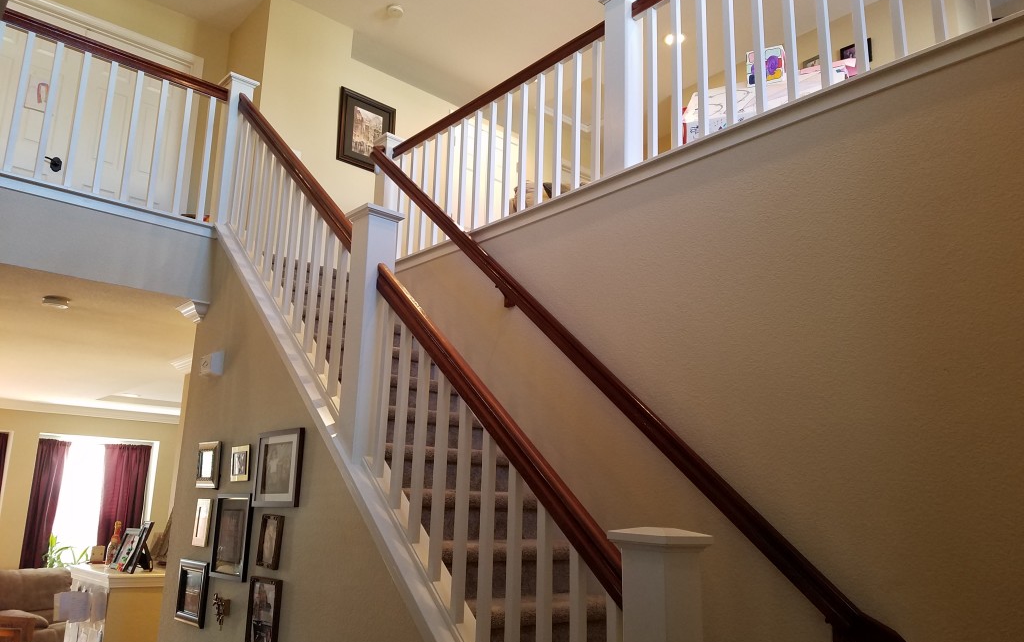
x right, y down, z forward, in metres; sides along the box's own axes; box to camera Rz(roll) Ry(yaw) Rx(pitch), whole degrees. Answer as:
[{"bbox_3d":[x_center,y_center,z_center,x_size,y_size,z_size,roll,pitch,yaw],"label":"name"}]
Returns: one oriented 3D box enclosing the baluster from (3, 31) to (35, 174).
[{"bbox_3d":[-2.472,-1.097,3.858,0.032,0.759,0.032,13,-17,-40],"label":"baluster"}]

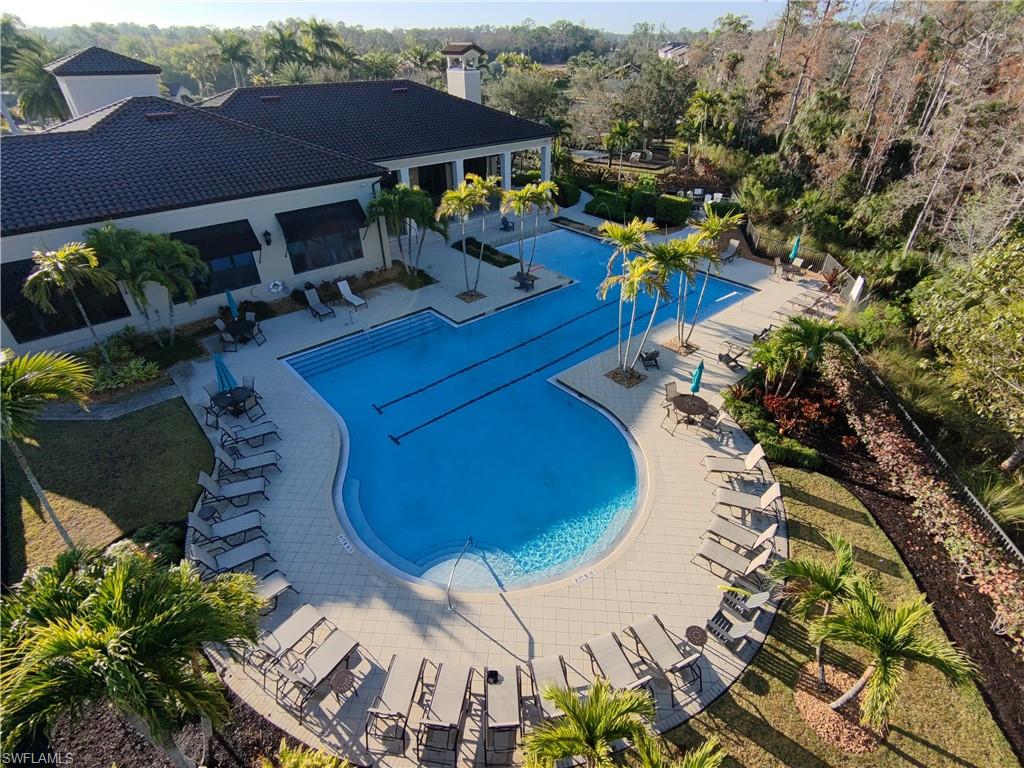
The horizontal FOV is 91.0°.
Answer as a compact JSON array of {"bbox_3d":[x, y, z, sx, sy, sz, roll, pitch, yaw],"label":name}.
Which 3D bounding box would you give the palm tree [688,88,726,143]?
[{"bbox_3d":[20.763,-27.928,54.384,3.770,6.960,3.770,1,34,0],"label":"palm tree"}]

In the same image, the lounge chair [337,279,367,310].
[{"bbox_3d":[-7.830,-4.310,24.680,1.580,1.020,0.660,29,44,35],"label":"lounge chair"}]

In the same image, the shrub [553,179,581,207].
[{"bbox_3d":[4.429,-15.355,40.273,2.200,1.700,2.000,3,34,5],"label":"shrub"}]

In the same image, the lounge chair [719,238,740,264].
[{"bbox_3d":[13.500,-8.251,31.425,0.700,1.020,1.850,29,43,35],"label":"lounge chair"}]

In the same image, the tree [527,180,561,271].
[{"bbox_3d":[1.613,-8.319,27.019,1.770,4.920,1.770,1,34,0],"label":"tree"}]

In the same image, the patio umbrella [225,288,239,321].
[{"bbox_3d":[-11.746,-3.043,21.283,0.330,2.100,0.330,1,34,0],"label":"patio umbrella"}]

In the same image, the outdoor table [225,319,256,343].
[{"bbox_3d":[-11.387,-2.071,21.286,1.250,0.720,1.250,1,34,0],"label":"outdoor table"}]

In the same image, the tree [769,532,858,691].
[{"bbox_3d":[6.205,4.809,10.696,1.950,2.750,2.000,1,34,0],"label":"tree"}]

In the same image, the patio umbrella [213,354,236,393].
[{"bbox_3d":[-9.728,-0.026,17.081,0.650,2.400,0.650,-21,40,-28],"label":"patio umbrella"}]

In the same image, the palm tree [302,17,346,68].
[{"bbox_3d":[-21.625,-35.669,60.526,5.300,13.900,5.300,0,34,0],"label":"palm tree"}]

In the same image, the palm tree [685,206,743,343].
[{"bbox_3d":[7.734,-4.190,20.269,2.120,5.870,2.120,1,34,0],"label":"palm tree"}]

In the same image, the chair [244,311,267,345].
[{"bbox_3d":[-11.809,-2.318,23.048,0.700,0.920,0.620,9,35,13],"label":"chair"}]

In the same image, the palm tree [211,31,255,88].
[{"bbox_3d":[-28.568,-30.640,53.778,4.800,12.000,4.800,-15,37,-20],"label":"palm tree"}]

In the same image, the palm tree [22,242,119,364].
[{"bbox_3d":[-15.756,-2.827,18.685,2.610,4.780,2.610,1,34,0],"label":"palm tree"}]

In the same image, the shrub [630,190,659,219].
[{"bbox_3d":[10.633,-13.958,39.390,1.400,1.800,2.000,-26,42,-33],"label":"shrub"}]

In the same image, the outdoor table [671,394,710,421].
[{"bbox_3d":[6.012,0.986,17.091,1.200,0.720,1.200,14,37,20],"label":"outdoor table"}]

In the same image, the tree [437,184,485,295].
[{"bbox_3d":[-2.568,-7.405,26.192,2.500,5.800,2.400,0,34,0],"label":"tree"}]

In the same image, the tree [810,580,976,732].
[{"bbox_3d":[6.581,5.066,9.053,2.230,3.200,2.230,1,34,0],"label":"tree"}]

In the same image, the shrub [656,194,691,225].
[{"bbox_3d":[11.948,-12.993,37.592,2.350,1.850,1.100,9,35,12],"label":"shrub"}]

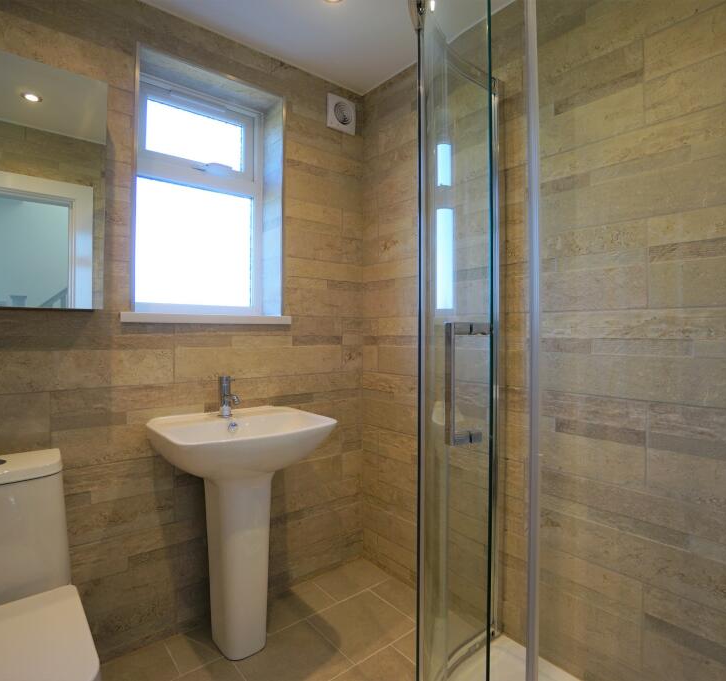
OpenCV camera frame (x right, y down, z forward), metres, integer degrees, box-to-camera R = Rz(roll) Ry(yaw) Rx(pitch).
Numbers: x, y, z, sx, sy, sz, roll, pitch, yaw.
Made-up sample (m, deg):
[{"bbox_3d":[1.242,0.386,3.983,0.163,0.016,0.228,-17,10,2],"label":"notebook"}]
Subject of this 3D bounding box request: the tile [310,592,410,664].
[{"bbox_3d":[-0.001,1.055,1.591,0.303,0.010,0.302,-1,1,-40],"label":"tile"}]

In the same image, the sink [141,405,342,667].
[{"bbox_3d":[-0.395,0.666,1.431,0.547,0.803,0.462,-1,1,-40],"label":"sink"}]

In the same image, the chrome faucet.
[{"bbox_3d":[-0.468,0.202,1.501,0.050,0.147,0.125,-1,1,-40],"label":"chrome faucet"}]

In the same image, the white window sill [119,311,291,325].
[{"bbox_3d":[-0.602,-0.078,1.640,0.636,0.032,0.200,-1,1,-40],"label":"white window sill"}]

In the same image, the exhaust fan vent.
[{"bbox_3d":[-0.096,-1.031,1.940,0.154,0.156,0.024,-1,1,-40],"label":"exhaust fan vent"}]

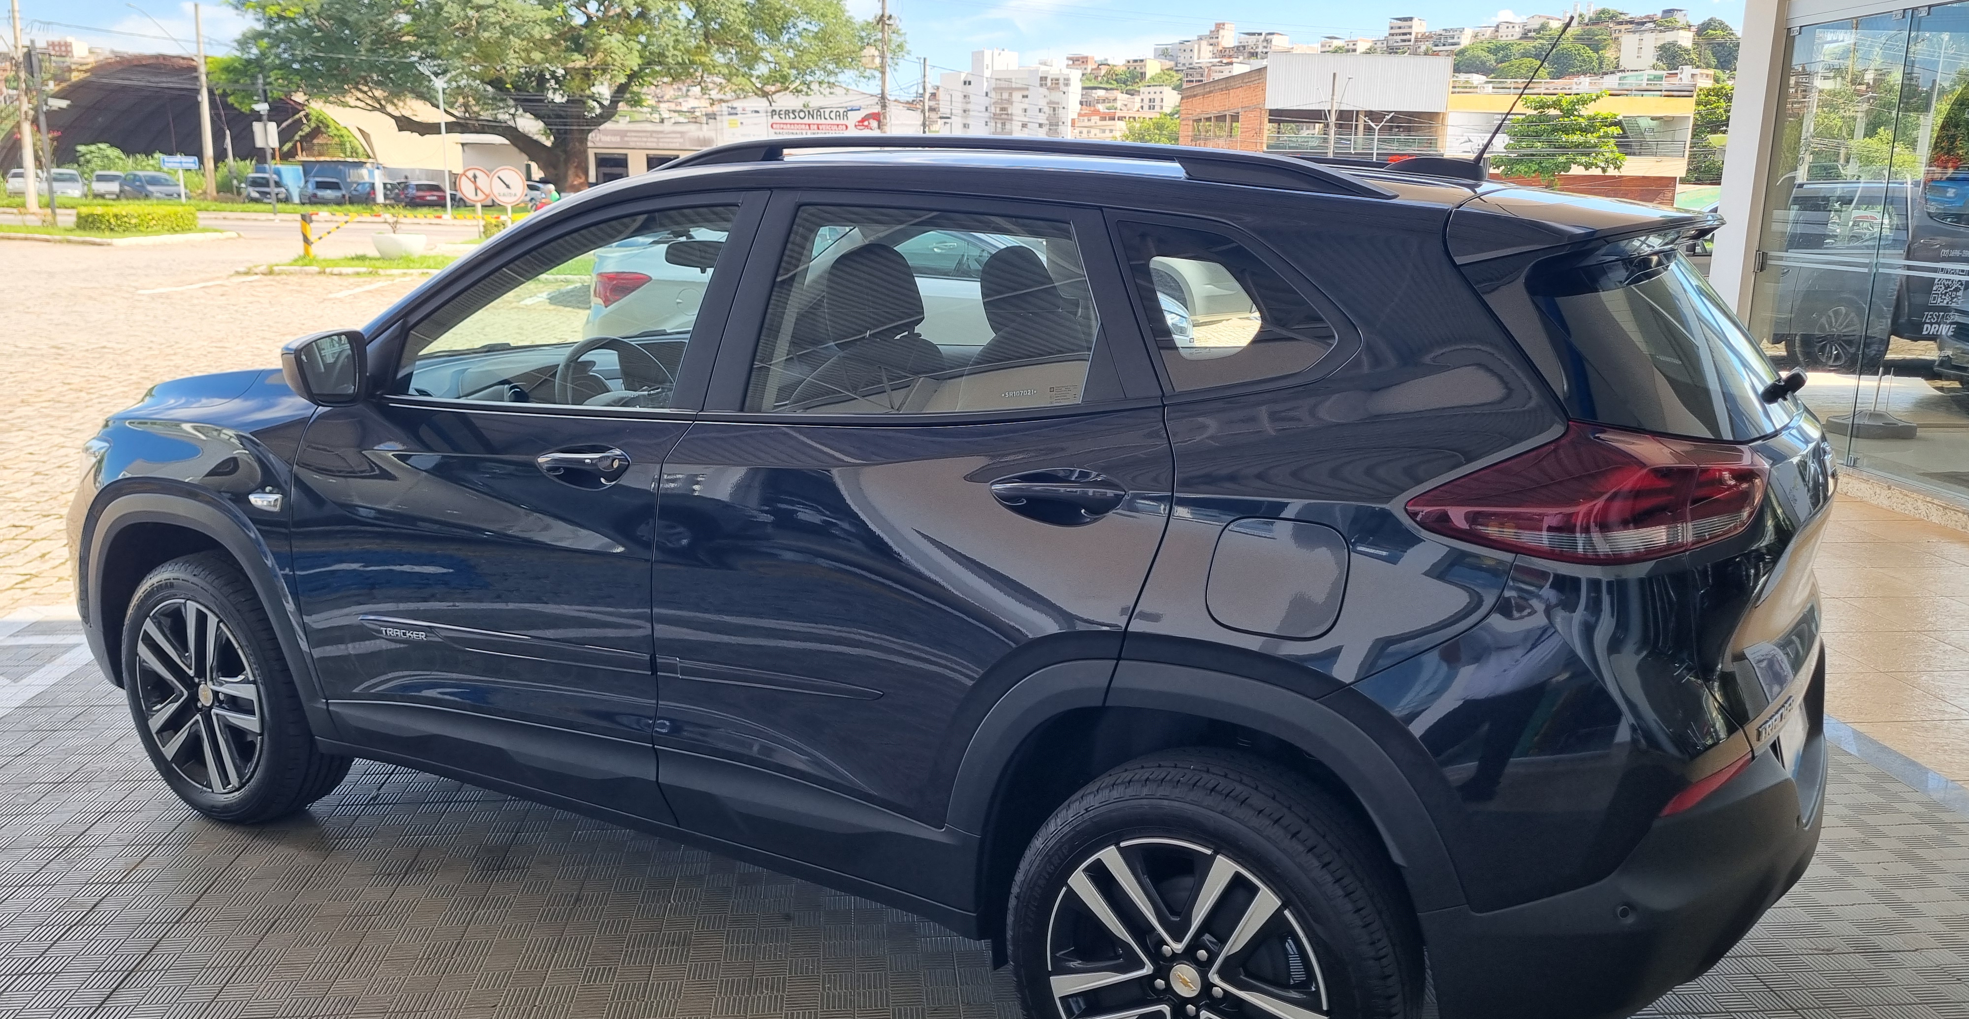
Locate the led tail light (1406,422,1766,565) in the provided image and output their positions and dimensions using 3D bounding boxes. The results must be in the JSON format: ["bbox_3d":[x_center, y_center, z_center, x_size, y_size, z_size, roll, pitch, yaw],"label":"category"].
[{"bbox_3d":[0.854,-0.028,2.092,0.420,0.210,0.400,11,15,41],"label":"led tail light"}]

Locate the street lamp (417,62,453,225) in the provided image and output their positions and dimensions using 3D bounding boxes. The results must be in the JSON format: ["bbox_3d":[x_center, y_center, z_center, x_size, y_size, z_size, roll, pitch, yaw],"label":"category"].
[{"bbox_3d":[-21.572,-14.543,58.506,1.600,6.030,0.350,-3,12,-20],"label":"street lamp"}]

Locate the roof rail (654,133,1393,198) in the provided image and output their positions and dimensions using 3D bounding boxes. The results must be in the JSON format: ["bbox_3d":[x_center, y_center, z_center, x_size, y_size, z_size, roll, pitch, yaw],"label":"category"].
[{"bbox_3d":[-0.019,-0.612,2.641,1.500,0.100,0.075,8,13,29],"label":"roof rail"}]

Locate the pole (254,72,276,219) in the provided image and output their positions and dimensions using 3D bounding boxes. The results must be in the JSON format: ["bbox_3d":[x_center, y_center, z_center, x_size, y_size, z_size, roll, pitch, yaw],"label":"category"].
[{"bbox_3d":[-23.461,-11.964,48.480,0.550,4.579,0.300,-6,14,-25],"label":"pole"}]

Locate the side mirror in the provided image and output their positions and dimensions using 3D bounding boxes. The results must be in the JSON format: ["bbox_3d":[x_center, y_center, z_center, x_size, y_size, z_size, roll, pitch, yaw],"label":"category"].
[{"bbox_3d":[-1.336,-0.285,2.995,0.105,0.155,0.190,8,15,29],"label":"side mirror"}]

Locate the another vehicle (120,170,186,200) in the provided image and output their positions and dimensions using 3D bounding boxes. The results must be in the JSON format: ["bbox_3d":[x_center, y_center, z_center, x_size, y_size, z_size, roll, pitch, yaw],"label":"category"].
[{"bbox_3d":[-38.648,-15.021,69.000,4.250,1.480,1.750,11,17,38],"label":"another vehicle"}]

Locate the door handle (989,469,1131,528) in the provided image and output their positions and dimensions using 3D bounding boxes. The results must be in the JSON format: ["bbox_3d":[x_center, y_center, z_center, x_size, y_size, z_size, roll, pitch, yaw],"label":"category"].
[{"bbox_3d":[0.114,-0.020,2.257,0.235,0.080,0.055,8,15,29],"label":"door handle"}]

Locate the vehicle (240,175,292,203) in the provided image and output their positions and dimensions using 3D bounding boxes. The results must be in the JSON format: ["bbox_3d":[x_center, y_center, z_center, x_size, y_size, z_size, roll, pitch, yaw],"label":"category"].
[{"bbox_3d":[-34.899,-15.557,72.000,1.720,1.500,4.000,-2,12,-13],"label":"vehicle"}]

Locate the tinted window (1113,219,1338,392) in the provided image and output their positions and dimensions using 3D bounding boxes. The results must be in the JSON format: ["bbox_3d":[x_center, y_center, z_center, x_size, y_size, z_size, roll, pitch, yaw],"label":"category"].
[{"bbox_3d":[0.367,-0.305,2.266,0.380,0.300,0.050,8,-10,26],"label":"tinted window"}]

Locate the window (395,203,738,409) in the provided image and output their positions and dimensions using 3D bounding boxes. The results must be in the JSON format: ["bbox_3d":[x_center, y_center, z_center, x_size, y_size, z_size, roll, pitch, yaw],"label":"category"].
[{"bbox_3d":[-0.840,-0.397,2.888,0.820,0.430,0.070,8,-5,29],"label":"window"}]

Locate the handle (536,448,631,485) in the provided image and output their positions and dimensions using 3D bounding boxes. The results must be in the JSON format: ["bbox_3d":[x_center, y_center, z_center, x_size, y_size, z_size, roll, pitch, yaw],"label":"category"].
[{"bbox_3d":[-0.742,-0.081,2.783,0.235,0.075,0.060,8,13,29],"label":"handle"}]

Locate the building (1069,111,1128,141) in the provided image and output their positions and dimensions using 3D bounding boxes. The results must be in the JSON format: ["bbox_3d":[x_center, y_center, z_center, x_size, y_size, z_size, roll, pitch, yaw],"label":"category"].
[{"bbox_3d":[28.009,-89.874,352.002,13.500,9.236,11.000,2,12,4],"label":"building"}]

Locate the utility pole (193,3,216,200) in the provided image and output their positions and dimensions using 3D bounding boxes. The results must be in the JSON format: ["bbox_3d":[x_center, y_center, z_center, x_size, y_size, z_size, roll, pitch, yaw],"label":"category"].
[{"bbox_3d":[-37.143,-19.301,70.512,0.380,9.146,0.380,-5,13,-27],"label":"utility pole"}]

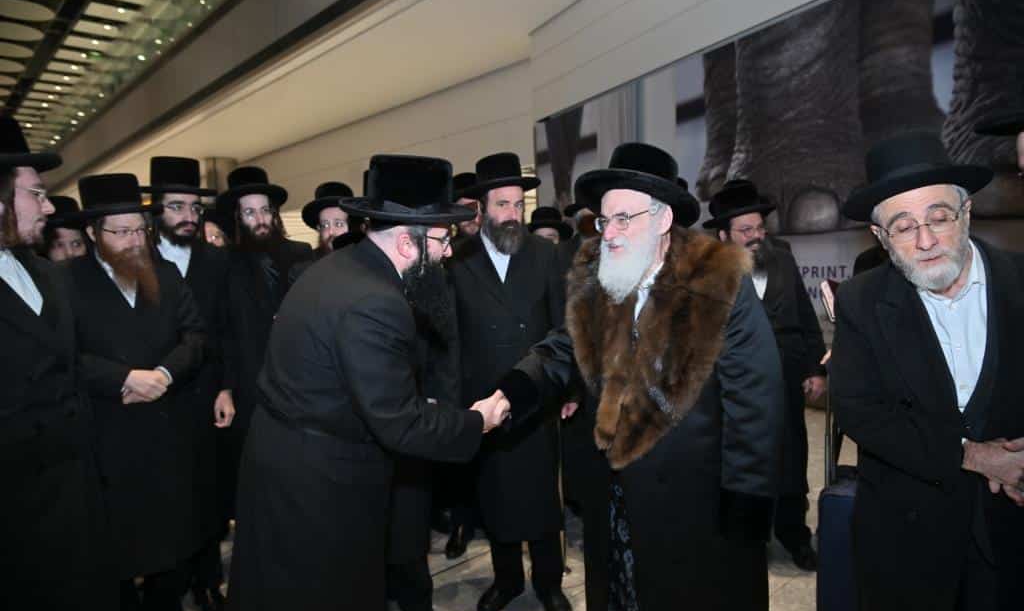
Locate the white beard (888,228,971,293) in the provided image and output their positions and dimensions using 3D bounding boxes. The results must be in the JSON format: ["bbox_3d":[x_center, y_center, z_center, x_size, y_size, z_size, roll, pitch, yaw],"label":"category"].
[{"bbox_3d":[0.889,-0.093,1.450,0.155,0.135,0.110,-8,13,30],"label":"white beard"}]

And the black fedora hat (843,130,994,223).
[{"bbox_3d":[0.969,-0.310,1.640,0.330,0.138,0.360,-14,0,30],"label":"black fedora hat"}]

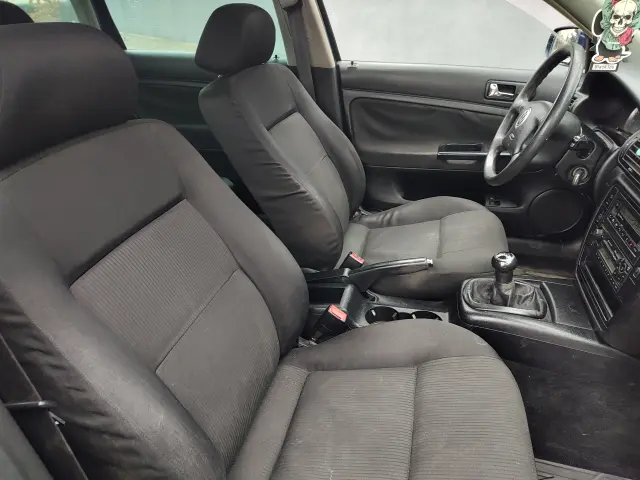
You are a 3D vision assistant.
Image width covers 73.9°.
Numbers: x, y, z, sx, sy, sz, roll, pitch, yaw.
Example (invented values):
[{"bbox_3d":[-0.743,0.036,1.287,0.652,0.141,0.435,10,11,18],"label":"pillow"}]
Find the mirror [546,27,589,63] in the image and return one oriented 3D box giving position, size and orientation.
[{"bbox_3d":[0.871,-0.670,1.473,0.100,0.140,0.205,0,29,0],"label":"mirror"}]

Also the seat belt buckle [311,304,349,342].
[{"bbox_3d":[0.021,0.195,0.989,0.052,0.095,0.030,40,32,-8],"label":"seat belt buckle"}]

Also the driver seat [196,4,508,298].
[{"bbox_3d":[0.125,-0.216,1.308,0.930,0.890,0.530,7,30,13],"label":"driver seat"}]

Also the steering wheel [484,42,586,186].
[{"bbox_3d":[0.576,-0.311,1.115,0.110,0.385,0.385,25,33,2],"label":"steering wheel"}]

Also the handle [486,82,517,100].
[{"bbox_3d":[0.597,-0.488,1.397,0.095,0.060,0.035,7,30,13],"label":"handle"}]

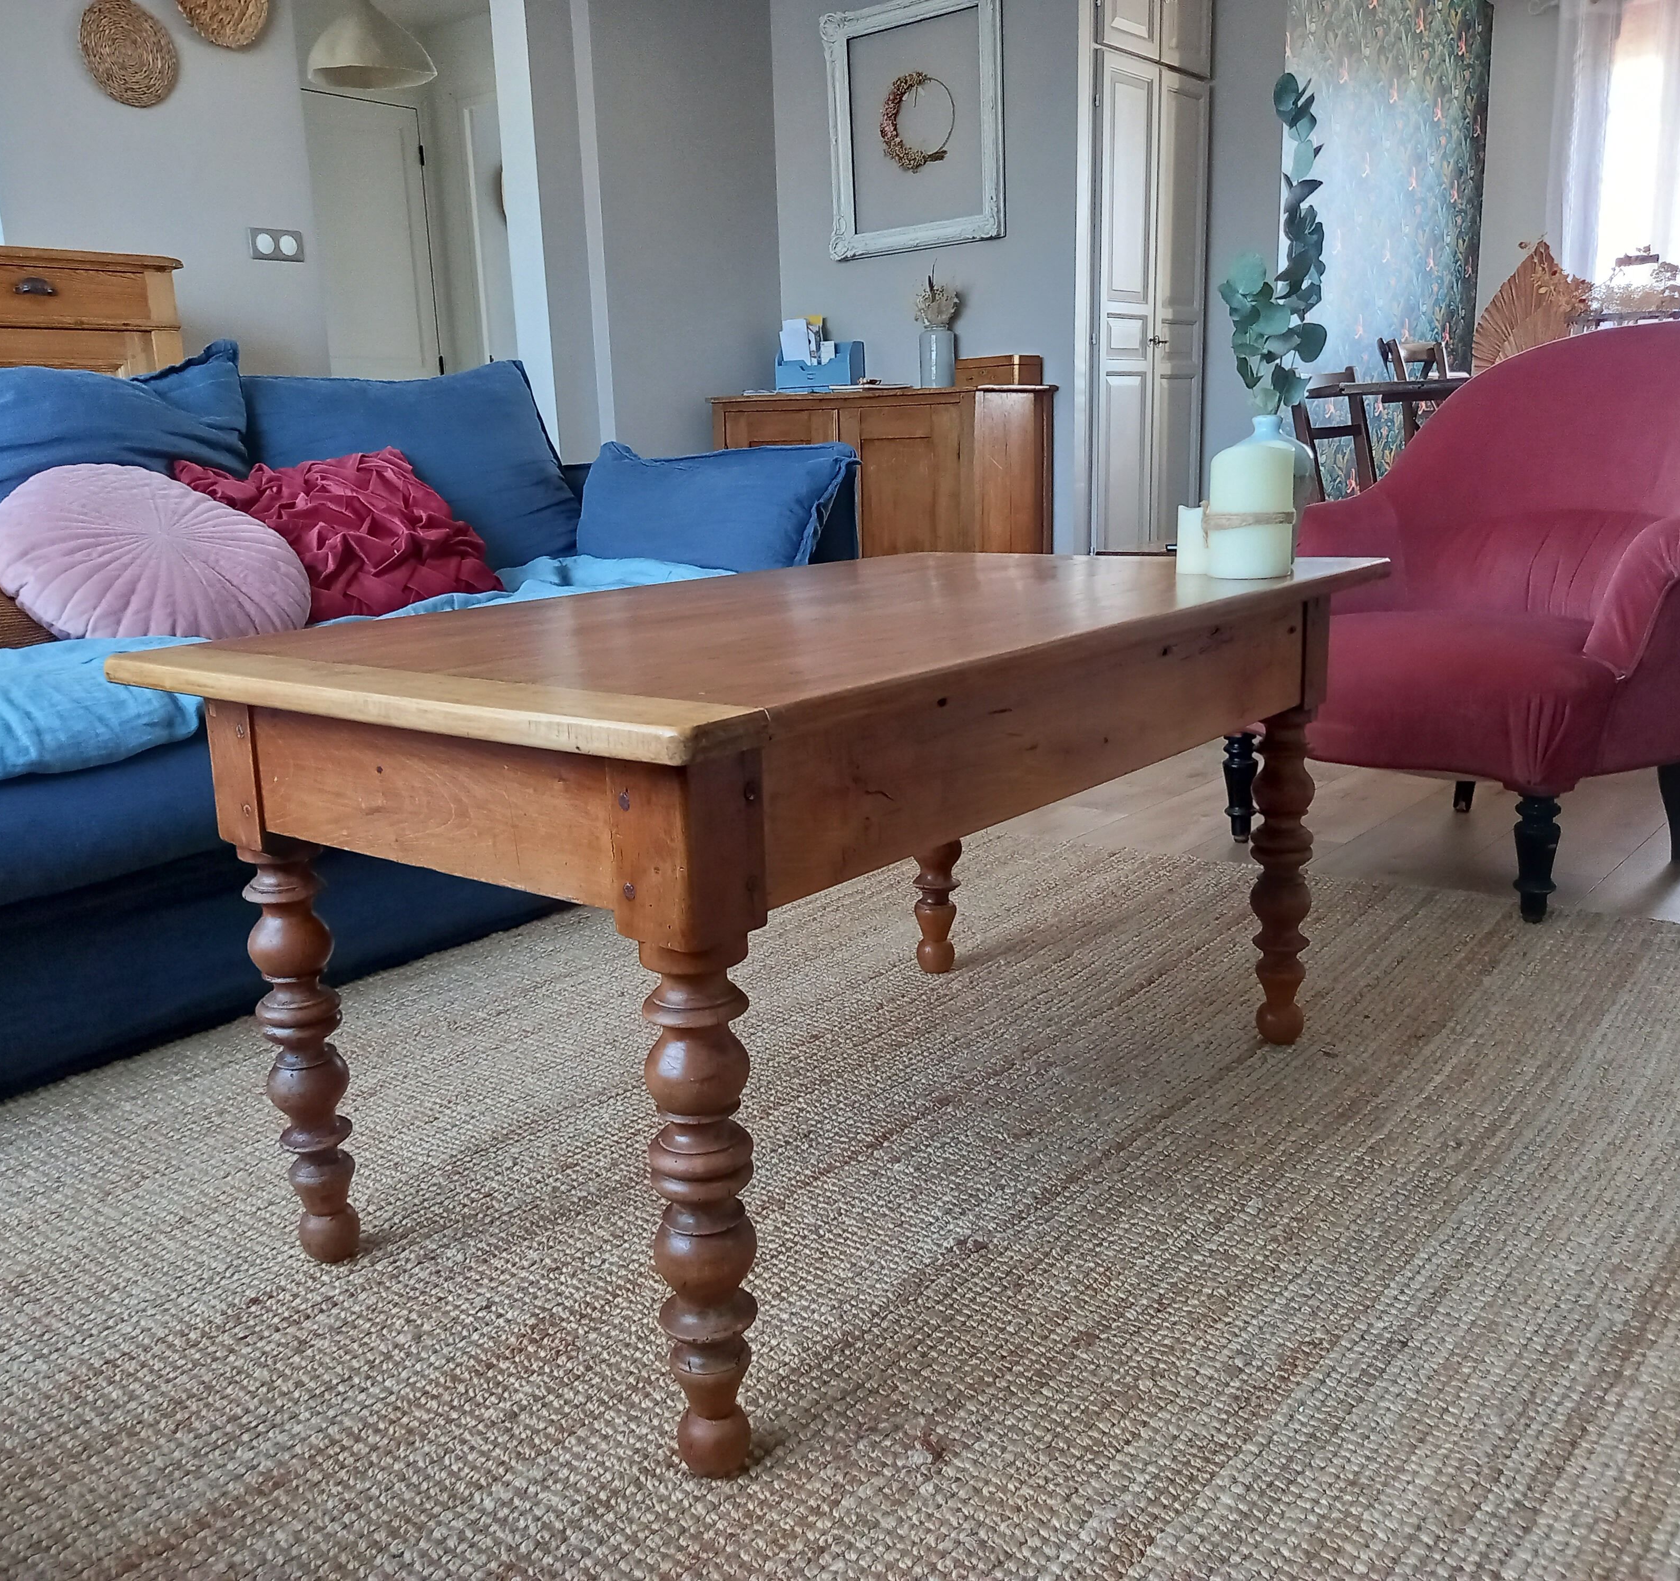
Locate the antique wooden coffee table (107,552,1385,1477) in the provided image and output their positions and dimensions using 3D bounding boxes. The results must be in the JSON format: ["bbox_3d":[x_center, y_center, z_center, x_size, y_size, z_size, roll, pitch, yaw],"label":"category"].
[{"bbox_3d":[0.011,0.082,1.392,0.609,0.507,1.006,8,17,38],"label":"antique wooden coffee table"}]

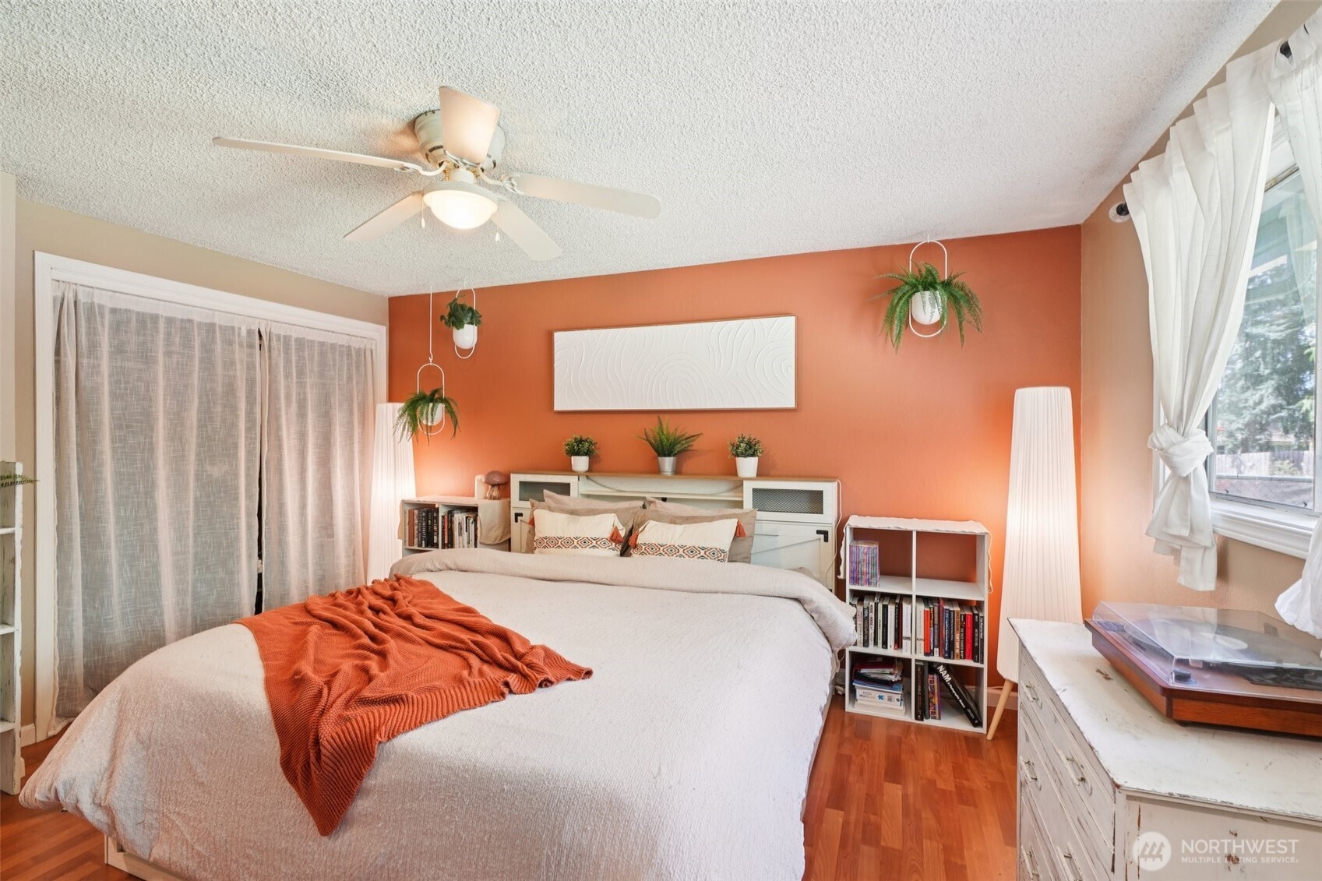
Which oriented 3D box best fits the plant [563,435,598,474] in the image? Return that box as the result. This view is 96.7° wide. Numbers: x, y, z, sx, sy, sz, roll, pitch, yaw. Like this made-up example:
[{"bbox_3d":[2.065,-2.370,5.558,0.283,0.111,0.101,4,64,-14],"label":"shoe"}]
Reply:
[{"bbox_3d":[-0.507,0.082,3.717,0.205,0.240,0.205,0,1,0],"label":"plant"}]

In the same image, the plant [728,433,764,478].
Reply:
[{"bbox_3d":[0.471,0.086,3.277,0.199,0.254,0.195,0,1,22],"label":"plant"}]

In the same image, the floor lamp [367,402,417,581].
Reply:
[{"bbox_3d":[-1.806,0.532,3.978,0.390,1.600,0.390,0,1,21],"label":"floor lamp"}]

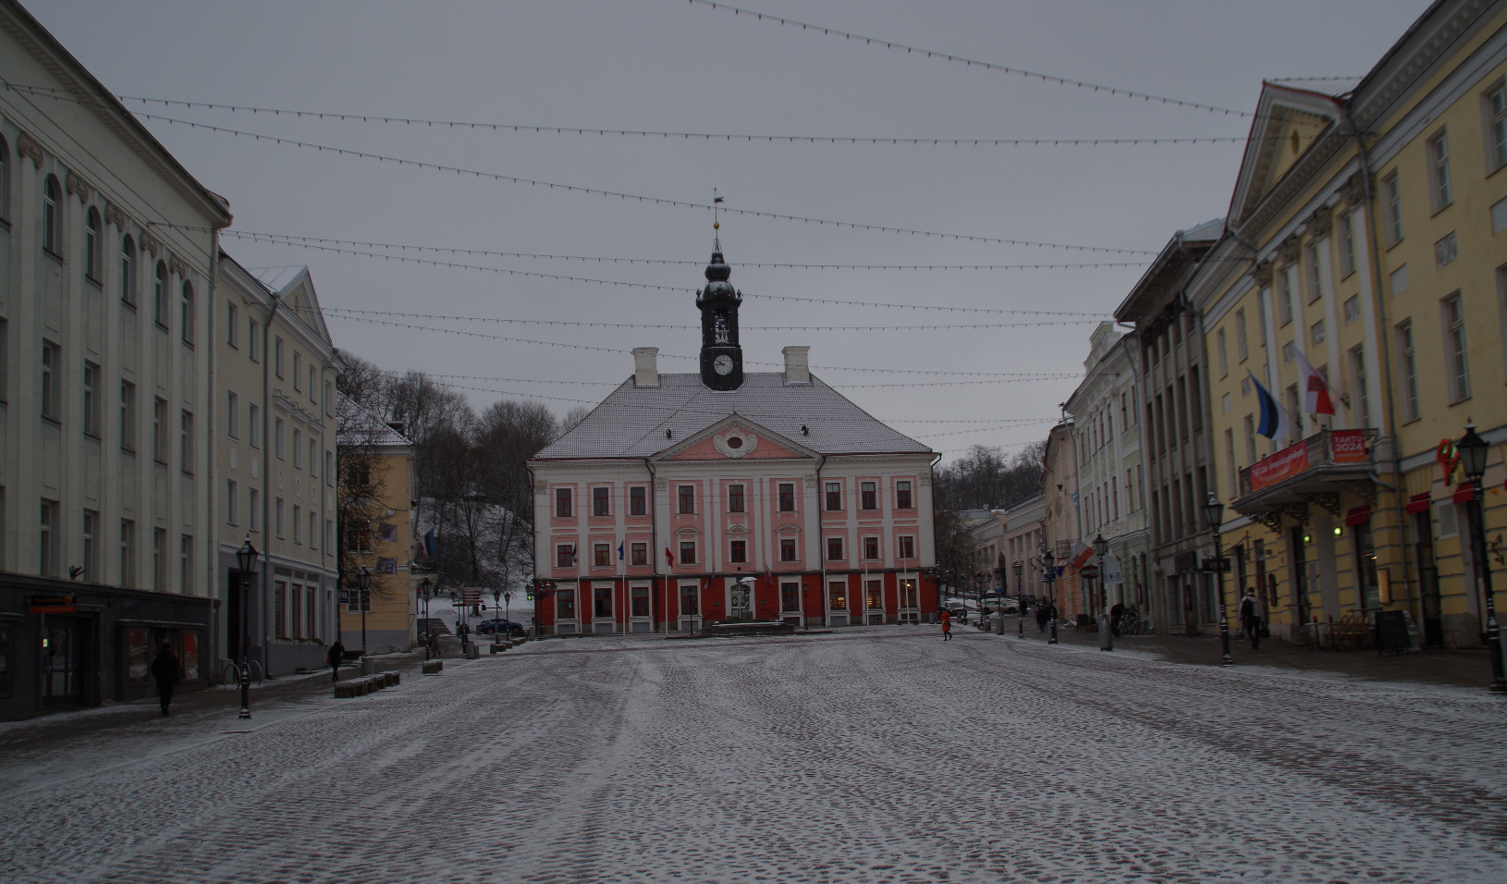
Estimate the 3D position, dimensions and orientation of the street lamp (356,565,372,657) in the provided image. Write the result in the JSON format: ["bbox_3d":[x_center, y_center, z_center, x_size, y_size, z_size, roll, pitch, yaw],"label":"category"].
[{"bbox_3d":[-14.424,6.637,55.757,0.480,4.100,0.480,-2,-8,0],"label":"street lamp"}]

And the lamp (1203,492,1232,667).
[{"bbox_3d":[11.091,3.246,35.832,0.480,4.100,0.480,-2,-8,0],"label":"lamp"}]

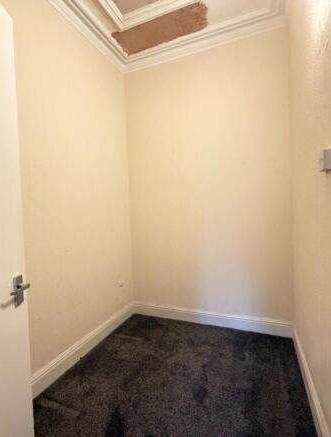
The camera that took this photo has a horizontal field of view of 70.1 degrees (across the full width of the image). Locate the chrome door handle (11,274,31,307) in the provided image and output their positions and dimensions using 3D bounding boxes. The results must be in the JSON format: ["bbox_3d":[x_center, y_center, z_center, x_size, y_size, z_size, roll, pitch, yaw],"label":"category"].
[{"bbox_3d":[-0.515,0.264,0.824,0.052,0.113,0.125,-2,2,0],"label":"chrome door handle"}]

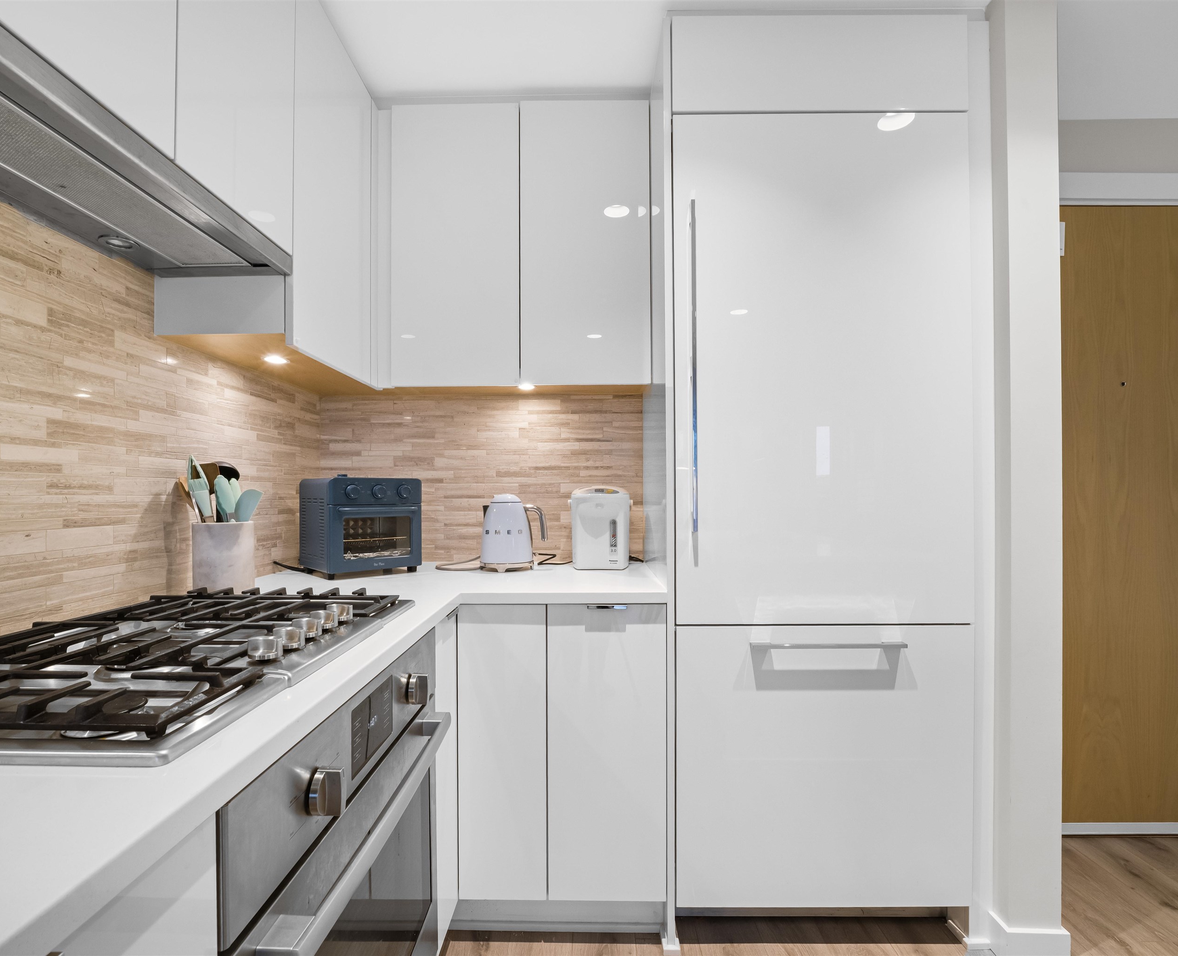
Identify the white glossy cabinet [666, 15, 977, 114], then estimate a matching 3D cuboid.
[{"bbox_3d":[0.600,-1.077,1.625,0.770,0.255,0.560,0,0,0],"label":"white glossy cabinet"}]

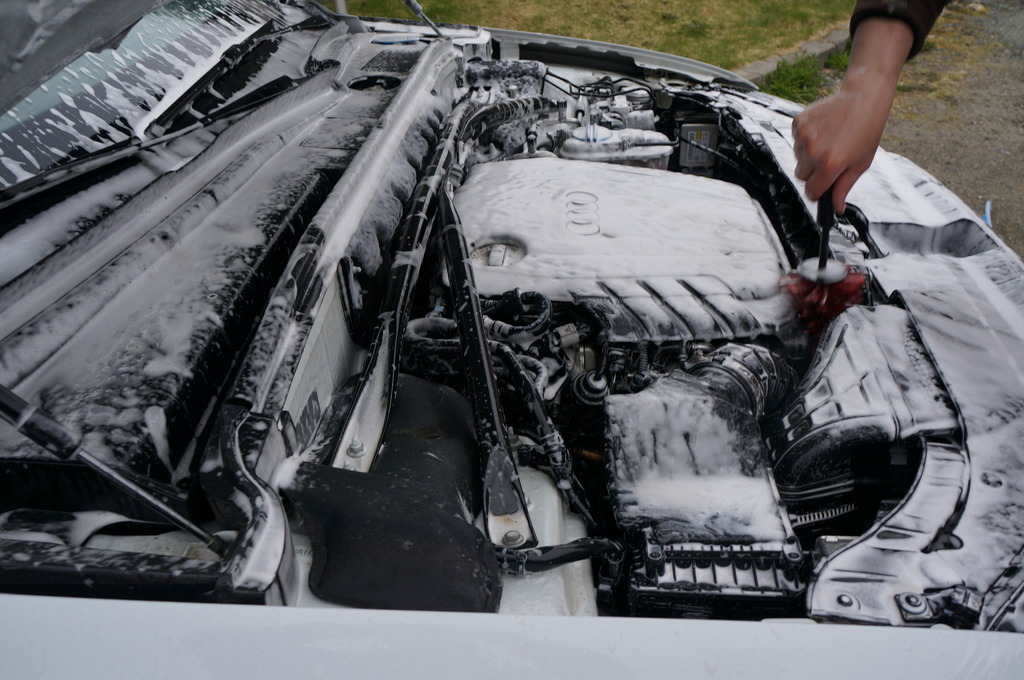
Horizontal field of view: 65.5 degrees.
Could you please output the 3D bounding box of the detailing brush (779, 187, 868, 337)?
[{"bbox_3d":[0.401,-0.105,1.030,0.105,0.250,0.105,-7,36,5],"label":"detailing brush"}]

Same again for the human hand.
[{"bbox_3d":[0.409,-0.275,0.970,0.110,0.225,0.092,17,5,16],"label":"human hand"}]

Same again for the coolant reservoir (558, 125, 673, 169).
[{"bbox_3d":[0.186,-0.332,1.503,0.205,0.155,0.150,-1,37,1],"label":"coolant reservoir"}]

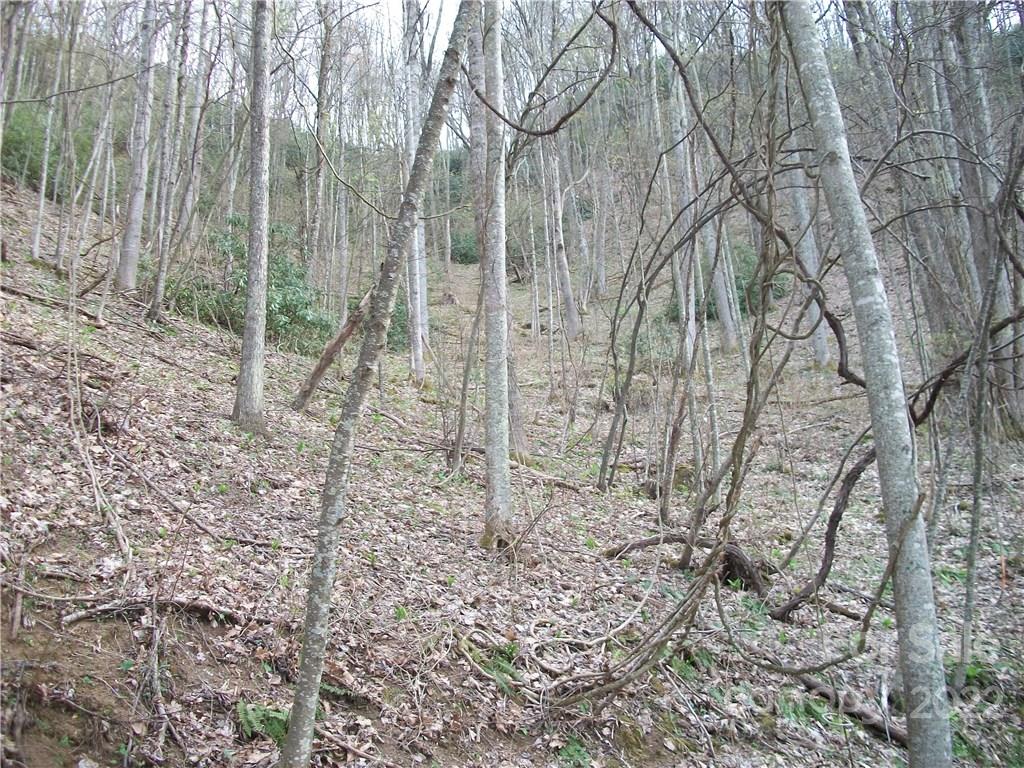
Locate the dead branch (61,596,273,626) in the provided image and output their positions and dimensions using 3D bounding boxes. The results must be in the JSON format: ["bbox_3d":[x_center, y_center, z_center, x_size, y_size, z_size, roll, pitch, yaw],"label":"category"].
[{"bbox_3d":[-1.788,1.178,4.900,1.090,0.140,0.160,0,-5,0],"label":"dead branch"}]

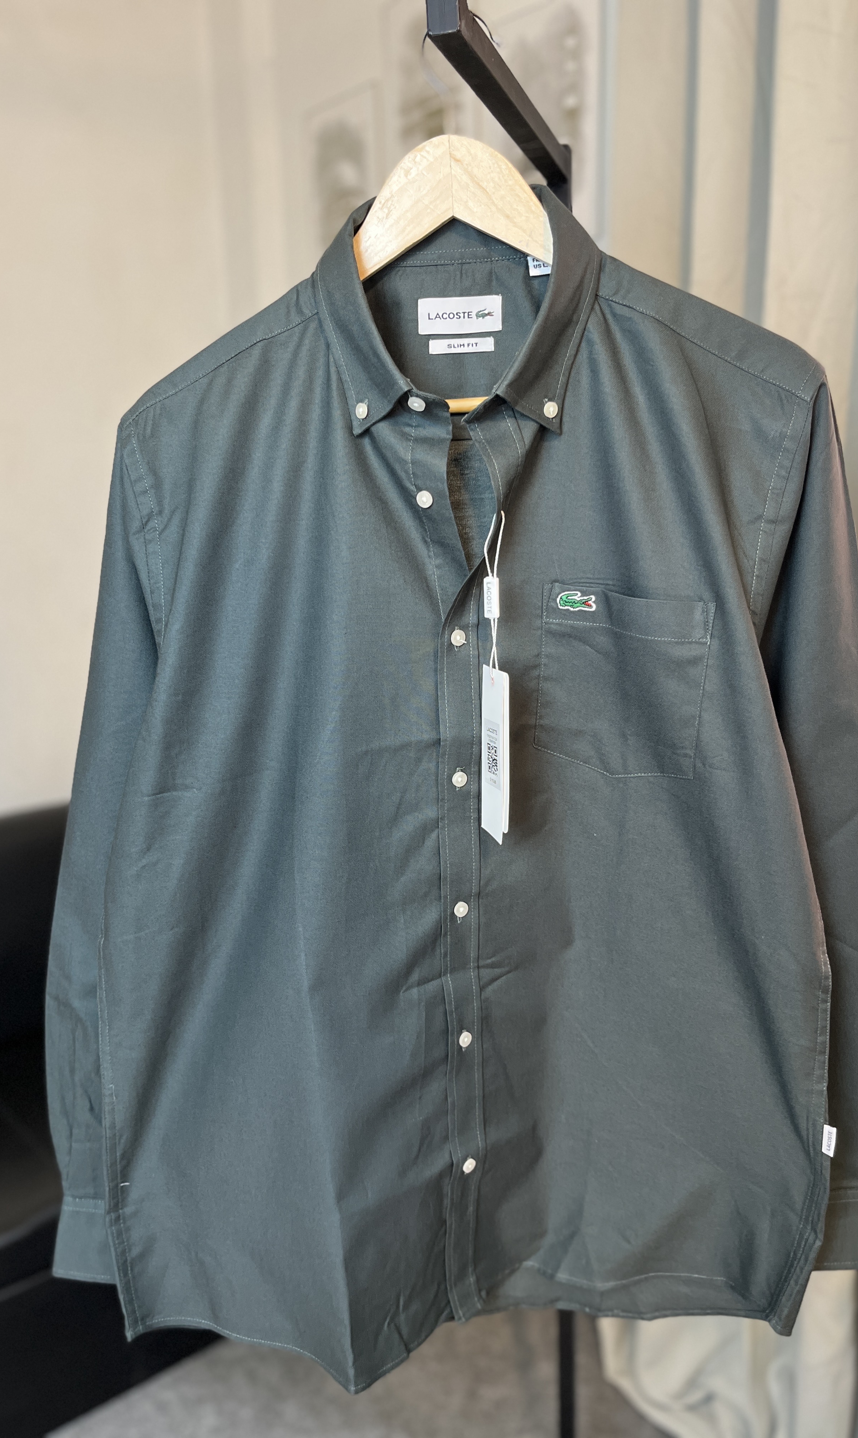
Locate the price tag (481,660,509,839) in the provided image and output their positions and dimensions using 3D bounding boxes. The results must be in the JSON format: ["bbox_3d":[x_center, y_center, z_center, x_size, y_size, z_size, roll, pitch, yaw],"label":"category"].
[{"bbox_3d":[0.044,0.024,0.732,0.006,0.115,0.042,-5,11,-22],"label":"price tag"}]

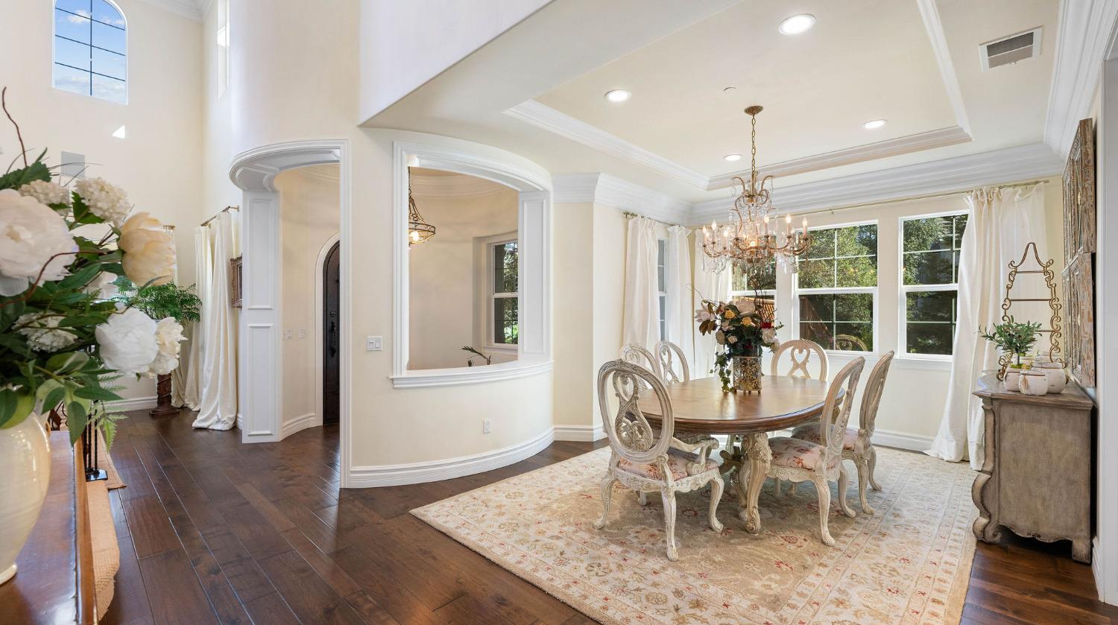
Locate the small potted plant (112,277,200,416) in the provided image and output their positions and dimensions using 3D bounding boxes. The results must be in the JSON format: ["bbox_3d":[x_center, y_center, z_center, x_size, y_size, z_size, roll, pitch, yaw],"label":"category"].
[{"bbox_3d":[-5.660,0.465,6.600,0.950,1.930,0.950,0,0,-41],"label":"small potted plant"}]

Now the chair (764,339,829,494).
[{"bbox_3d":[2.197,0.820,4.492,0.600,1.101,0.640,0,0,45],"label":"chair"}]

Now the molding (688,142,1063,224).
[{"bbox_3d":[3.054,-1.336,5.237,3.564,0.291,0.130,0,0,45],"label":"molding"}]

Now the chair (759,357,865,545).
[{"bbox_3d":[1.709,0.858,3.199,0.679,1.144,0.608,0,0,44],"label":"chair"}]

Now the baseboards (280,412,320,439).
[{"bbox_3d":[-3.040,1.315,5.405,0.065,0.170,0.600,0,0,7],"label":"baseboards"}]

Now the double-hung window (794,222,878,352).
[{"bbox_3d":[3.186,-0.286,5.399,0.879,1.459,0.100,0,0,44],"label":"double-hung window"}]

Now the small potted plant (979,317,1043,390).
[{"bbox_3d":[2.783,0.245,2.860,0.270,0.465,0.285,0,0,45],"label":"small potted plant"}]

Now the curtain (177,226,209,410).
[{"bbox_3d":[-5.125,0.074,6.556,0.560,2.553,0.300,0,0,45],"label":"curtain"}]

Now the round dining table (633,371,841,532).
[{"bbox_3d":[1.526,1.045,3.874,1.287,0.770,2.534,0,0,44],"label":"round dining table"}]

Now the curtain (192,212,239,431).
[{"bbox_3d":[-4.064,0.086,5.510,0.600,2.539,0.340,0,0,45],"label":"curtain"}]

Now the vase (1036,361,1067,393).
[{"bbox_3d":[2.927,0.400,2.788,0.165,0.155,0.165,0,0,45],"label":"vase"}]

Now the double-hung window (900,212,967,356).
[{"bbox_3d":[3.860,-0.262,4.573,0.852,1.470,0.090,0,0,45],"label":"double-hung window"}]

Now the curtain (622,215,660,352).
[{"bbox_3d":[0.994,0.130,5.545,0.170,2.539,0.757,0,0,45],"label":"curtain"}]

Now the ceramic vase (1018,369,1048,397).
[{"bbox_3d":[2.775,0.420,2.727,0.128,0.115,0.128,0,0,45],"label":"ceramic vase"}]

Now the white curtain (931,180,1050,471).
[{"bbox_3d":[3.938,0.127,4.299,0.782,2.553,0.200,0,0,45],"label":"white curtain"}]

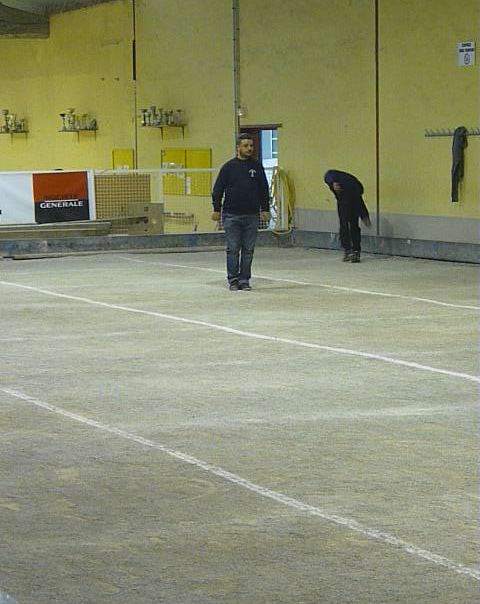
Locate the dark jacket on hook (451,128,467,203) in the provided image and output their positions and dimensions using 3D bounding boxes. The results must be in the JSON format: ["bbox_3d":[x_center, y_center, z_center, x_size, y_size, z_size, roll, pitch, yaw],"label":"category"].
[{"bbox_3d":[2.980,-1.870,25.170,0.160,1.040,0.280,-3,5,-24],"label":"dark jacket on hook"}]

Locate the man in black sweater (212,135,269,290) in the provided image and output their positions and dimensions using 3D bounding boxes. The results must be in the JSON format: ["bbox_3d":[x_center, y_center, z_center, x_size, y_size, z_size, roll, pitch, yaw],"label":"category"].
[{"bbox_3d":[0.017,-1.037,21.030,0.640,1.760,0.400,-1,5,-7],"label":"man in black sweater"}]

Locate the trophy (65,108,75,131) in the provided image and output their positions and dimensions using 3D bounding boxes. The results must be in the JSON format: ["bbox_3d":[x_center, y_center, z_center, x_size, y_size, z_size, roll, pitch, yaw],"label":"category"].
[{"bbox_3d":[-3.640,-3.900,39.500,0.200,0.460,0.210,-3,5,-24],"label":"trophy"}]

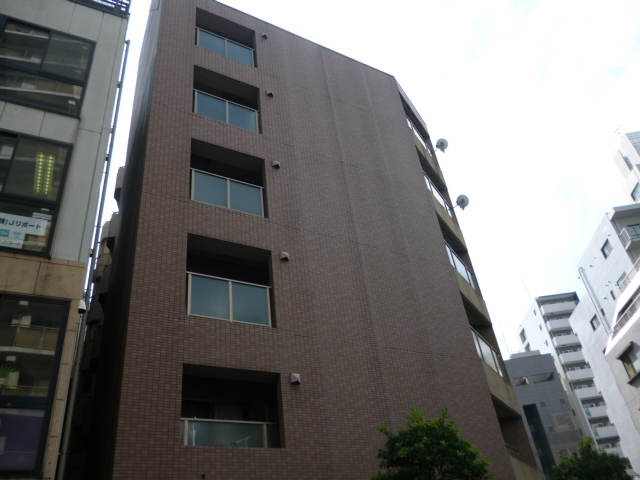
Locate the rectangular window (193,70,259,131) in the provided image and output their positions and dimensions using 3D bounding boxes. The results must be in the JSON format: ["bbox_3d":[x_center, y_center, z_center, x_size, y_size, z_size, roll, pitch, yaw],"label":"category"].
[{"bbox_3d":[-2.506,-3.714,13.984,1.900,1.888,0.200,13,-40,-27],"label":"rectangular window"}]

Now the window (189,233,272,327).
[{"bbox_3d":[-1.855,0.887,10.735,1.900,1.906,0.200,13,-40,-27],"label":"window"}]

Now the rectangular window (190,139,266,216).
[{"bbox_3d":[-2.180,-1.412,12.358,1.900,1.922,0.200,13,-40,-27],"label":"rectangular window"}]

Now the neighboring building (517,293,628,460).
[{"bbox_3d":[43.489,29.605,83.281,6.800,40.600,15.400,-8,-35,0],"label":"neighboring building"}]

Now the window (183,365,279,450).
[{"bbox_3d":[-1.555,3.004,9.241,1.900,1.393,0.200,13,-40,-27],"label":"window"}]

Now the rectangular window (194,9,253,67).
[{"bbox_3d":[-2.830,-6.009,15.604,1.900,1.887,0.200,13,-40,-27],"label":"rectangular window"}]

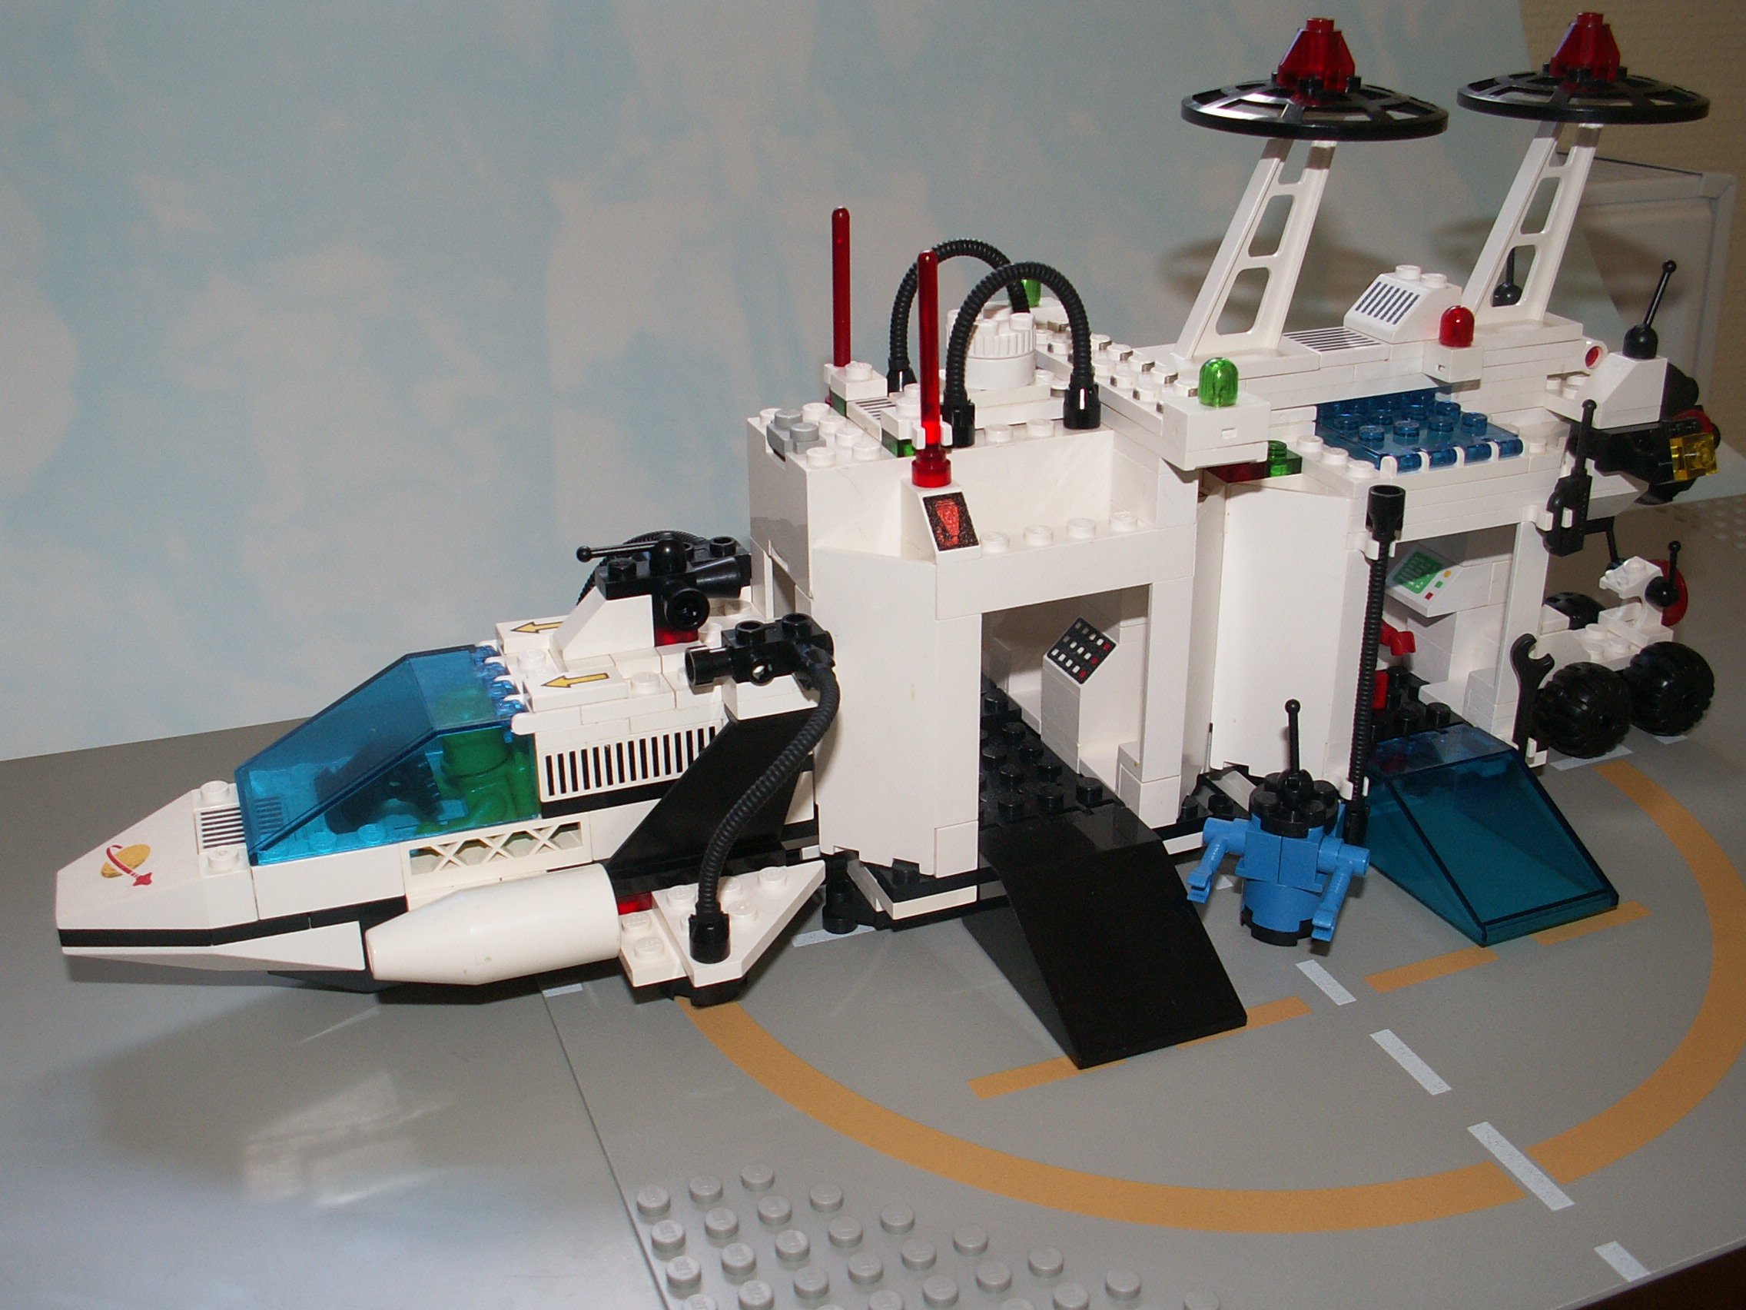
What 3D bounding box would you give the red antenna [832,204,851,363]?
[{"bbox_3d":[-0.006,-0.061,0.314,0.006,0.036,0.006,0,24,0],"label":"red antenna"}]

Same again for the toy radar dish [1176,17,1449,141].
[{"bbox_3d":[0.079,-0.103,0.312,0.048,0.019,0.048,0,24,0],"label":"toy radar dish"}]

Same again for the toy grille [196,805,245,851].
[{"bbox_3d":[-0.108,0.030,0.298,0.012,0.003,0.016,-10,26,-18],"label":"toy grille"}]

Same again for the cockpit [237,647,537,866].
[{"bbox_3d":[-0.084,0.016,0.299,0.048,0.019,0.032,-10,25,-20],"label":"cockpit"}]

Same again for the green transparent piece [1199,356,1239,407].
[{"bbox_3d":[0.058,-0.045,0.293,0.007,0.007,0.007,0,24,0],"label":"green transparent piece"}]

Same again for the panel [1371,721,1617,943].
[{"bbox_3d":[0.117,0.033,0.340,0.032,0.019,0.048,-10,25,-20],"label":"panel"}]

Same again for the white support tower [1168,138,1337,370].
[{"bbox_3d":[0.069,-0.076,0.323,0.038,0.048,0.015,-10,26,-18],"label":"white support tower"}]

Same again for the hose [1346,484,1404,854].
[{"bbox_3d":[0.091,0.004,0.325,0.007,0.074,0.007,-10,26,-18],"label":"hose"}]

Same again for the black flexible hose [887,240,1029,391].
[{"bbox_3d":[0.016,-0.059,0.315,0.030,0.029,0.007,-10,25,-20],"label":"black flexible hose"}]

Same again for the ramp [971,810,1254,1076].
[{"bbox_3d":[0.040,0.047,0.308,0.032,0.019,0.048,-10,26,-18],"label":"ramp"}]

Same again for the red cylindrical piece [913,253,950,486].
[{"bbox_3d":[0.010,-0.046,0.288,0.007,0.039,0.007,-1,24,0],"label":"red cylindrical piece"}]

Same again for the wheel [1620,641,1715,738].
[{"bbox_3d":[0.176,0.008,0.390,0.021,0.021,0.015,-10,26,-18],"label":"wheel"}]

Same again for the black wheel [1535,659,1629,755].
[{"bbox_3d":[0.153,0.012,0.380,0.021,0.021,0.015,-10,26,-18],"label":"black wheel"}]

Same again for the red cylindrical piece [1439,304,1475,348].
[{"bbox_3d":[0.105,-0.059,0.317,0.007,0.007,0.007,-10,25,-20],"label":"red cylindrical piece"}]

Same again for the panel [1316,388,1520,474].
[{"bbox_3d":[0.102,-0.042,0.334,0.032,0.005,0.031,-10,26,-18],"label":"panel"}]

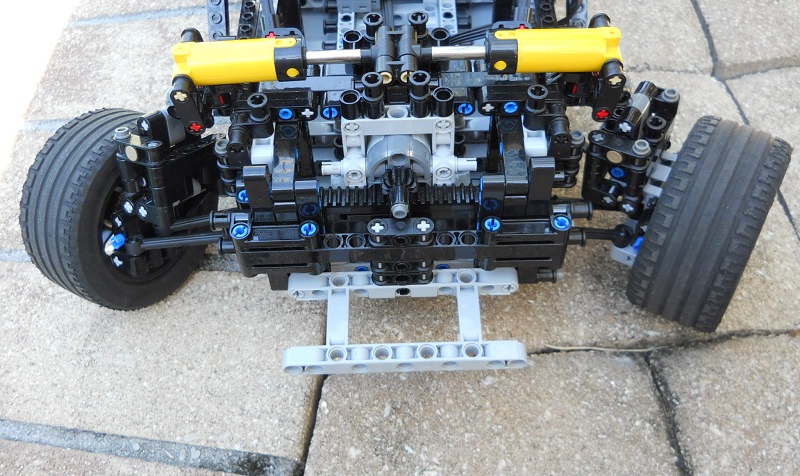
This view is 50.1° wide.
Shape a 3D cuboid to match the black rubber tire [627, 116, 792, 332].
[{"bbox_3d":[0.122,-0.005,0.339,0.036,0.082,0.082,23,58,19],"label":"black rubber tire"}]

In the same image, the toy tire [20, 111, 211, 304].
[{"bbox_3d":[-0.116,-0.012,0.363,0.036,0.082,0.082,19,56,27],"label":"toy tire"}]

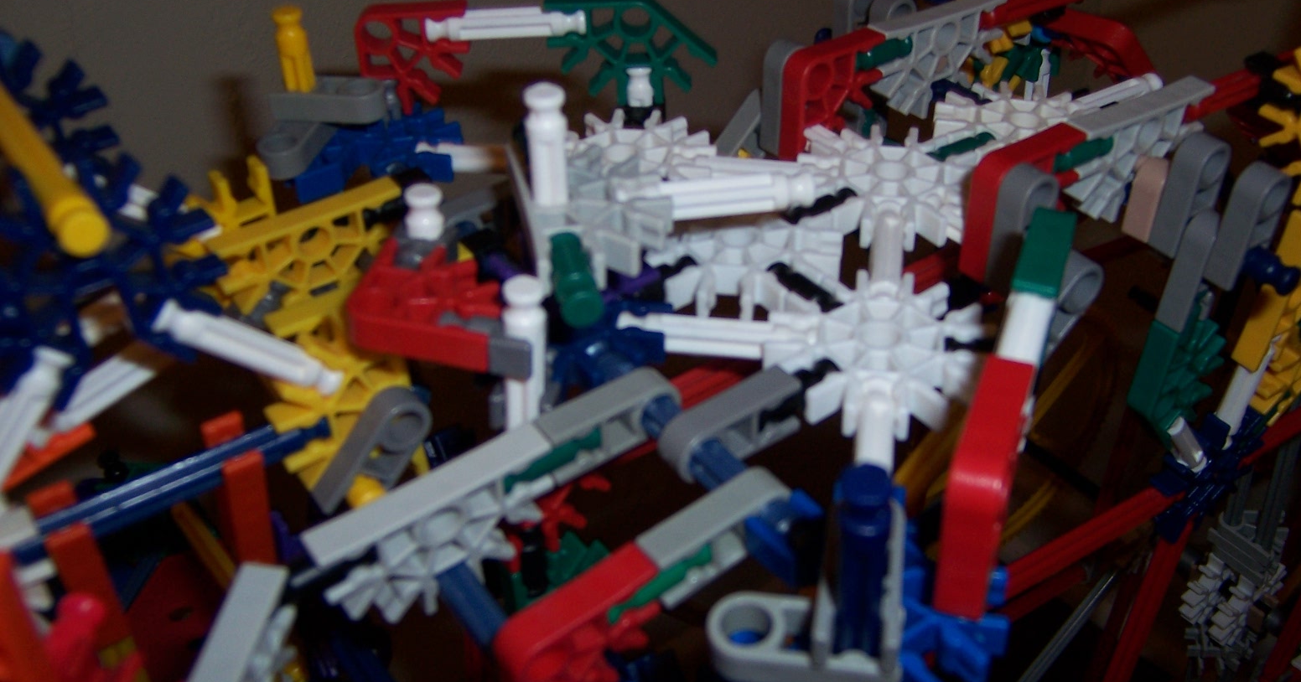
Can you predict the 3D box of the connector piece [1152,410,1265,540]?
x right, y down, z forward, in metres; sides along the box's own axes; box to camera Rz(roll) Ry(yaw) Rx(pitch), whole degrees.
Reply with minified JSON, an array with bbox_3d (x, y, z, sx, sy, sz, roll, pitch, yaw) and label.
[{"bbox_3d":[0.136,0.033,0.302,0.038,0.038,0.006,-18,39,-30],"label":"connector piece"}]

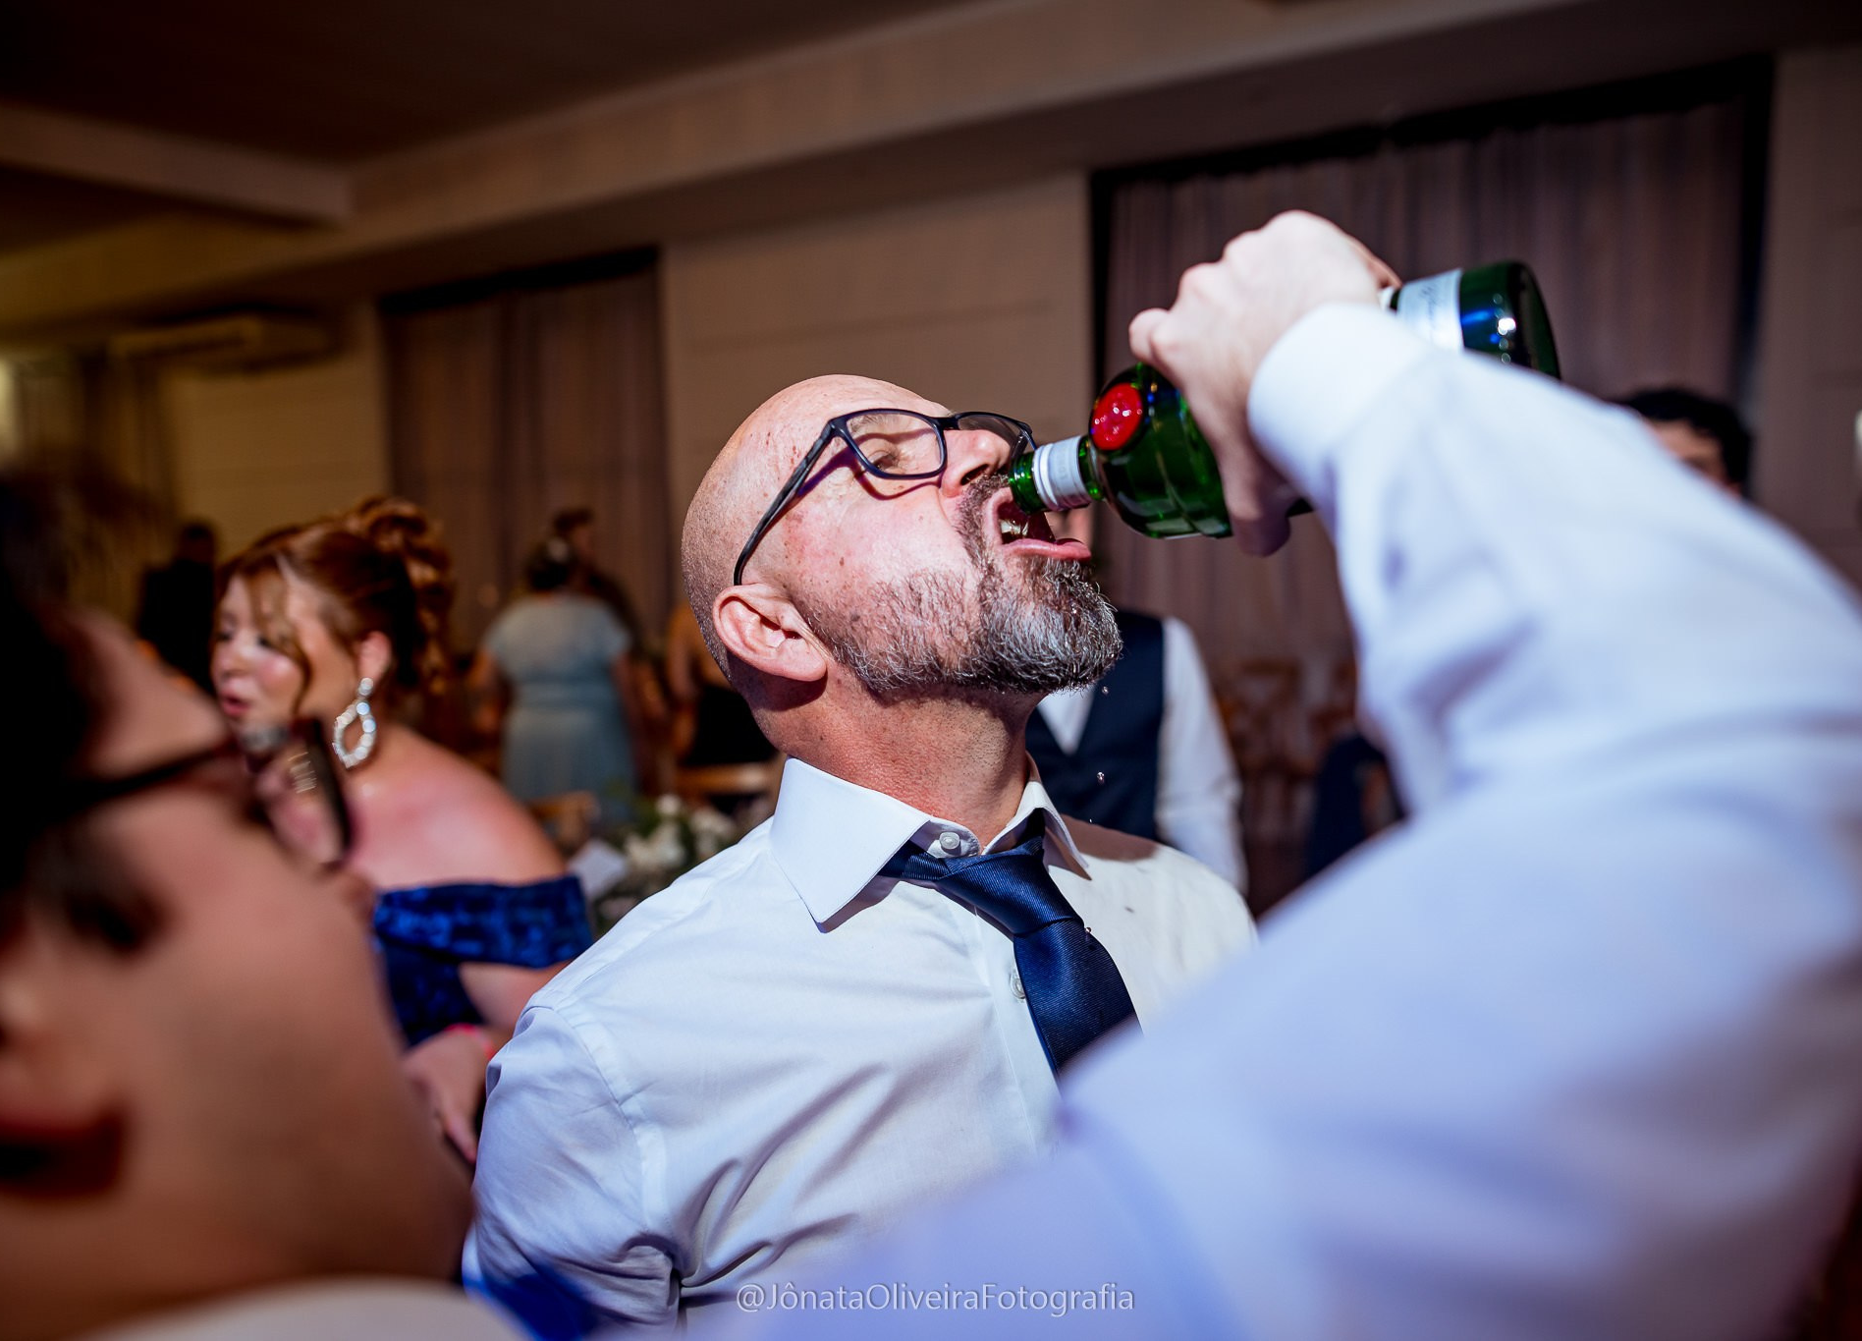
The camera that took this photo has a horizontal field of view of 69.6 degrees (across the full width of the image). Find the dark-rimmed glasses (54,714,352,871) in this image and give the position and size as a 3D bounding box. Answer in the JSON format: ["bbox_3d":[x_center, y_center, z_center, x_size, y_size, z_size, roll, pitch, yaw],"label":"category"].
[{"bbox_3d":[-0.254,0.054,0.362,0.142,0.045,0.142,-3,14,44],"label":"dark-rimmed glasses"}]

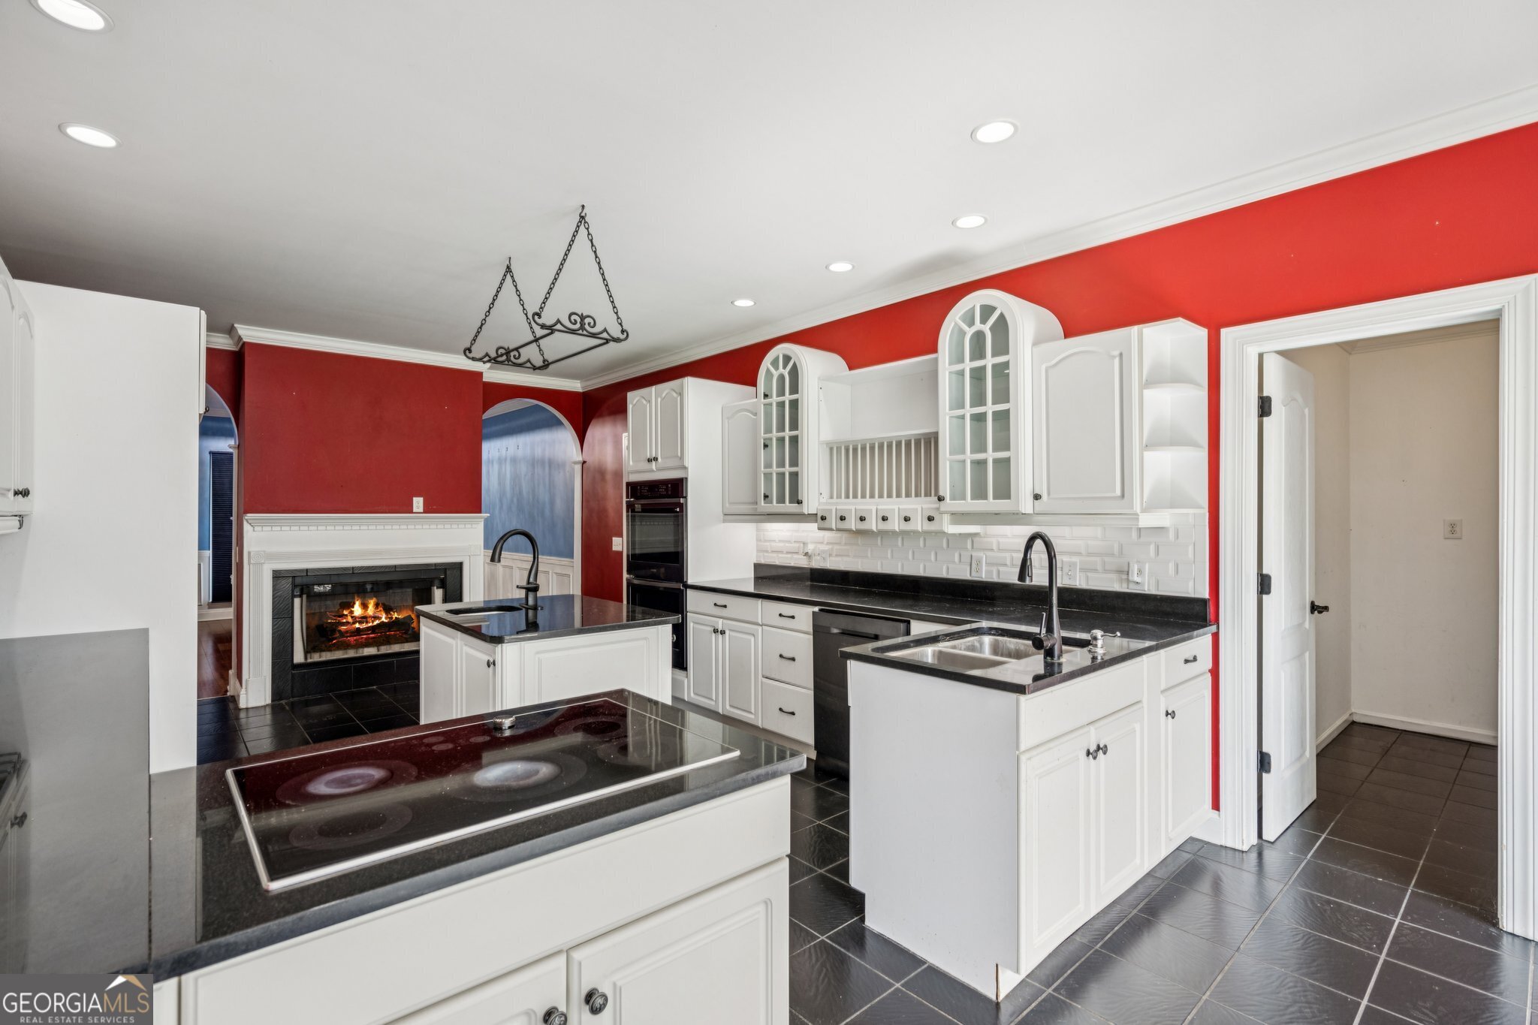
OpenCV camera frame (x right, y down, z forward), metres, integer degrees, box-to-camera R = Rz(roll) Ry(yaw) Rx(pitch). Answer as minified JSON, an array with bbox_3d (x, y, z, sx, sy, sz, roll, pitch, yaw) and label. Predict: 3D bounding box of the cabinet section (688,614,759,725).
[{"bbox_3d":[-0.052,0.929,4.311,0.600,0.577,0.725,0,0,-41],"label":"cabinet section"}]

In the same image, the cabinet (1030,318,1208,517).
[{"bbox_3d":[1.512,-0.375,2.984,0.335,0.770,0.607,0,0,-42],"label":"cabinet"}]

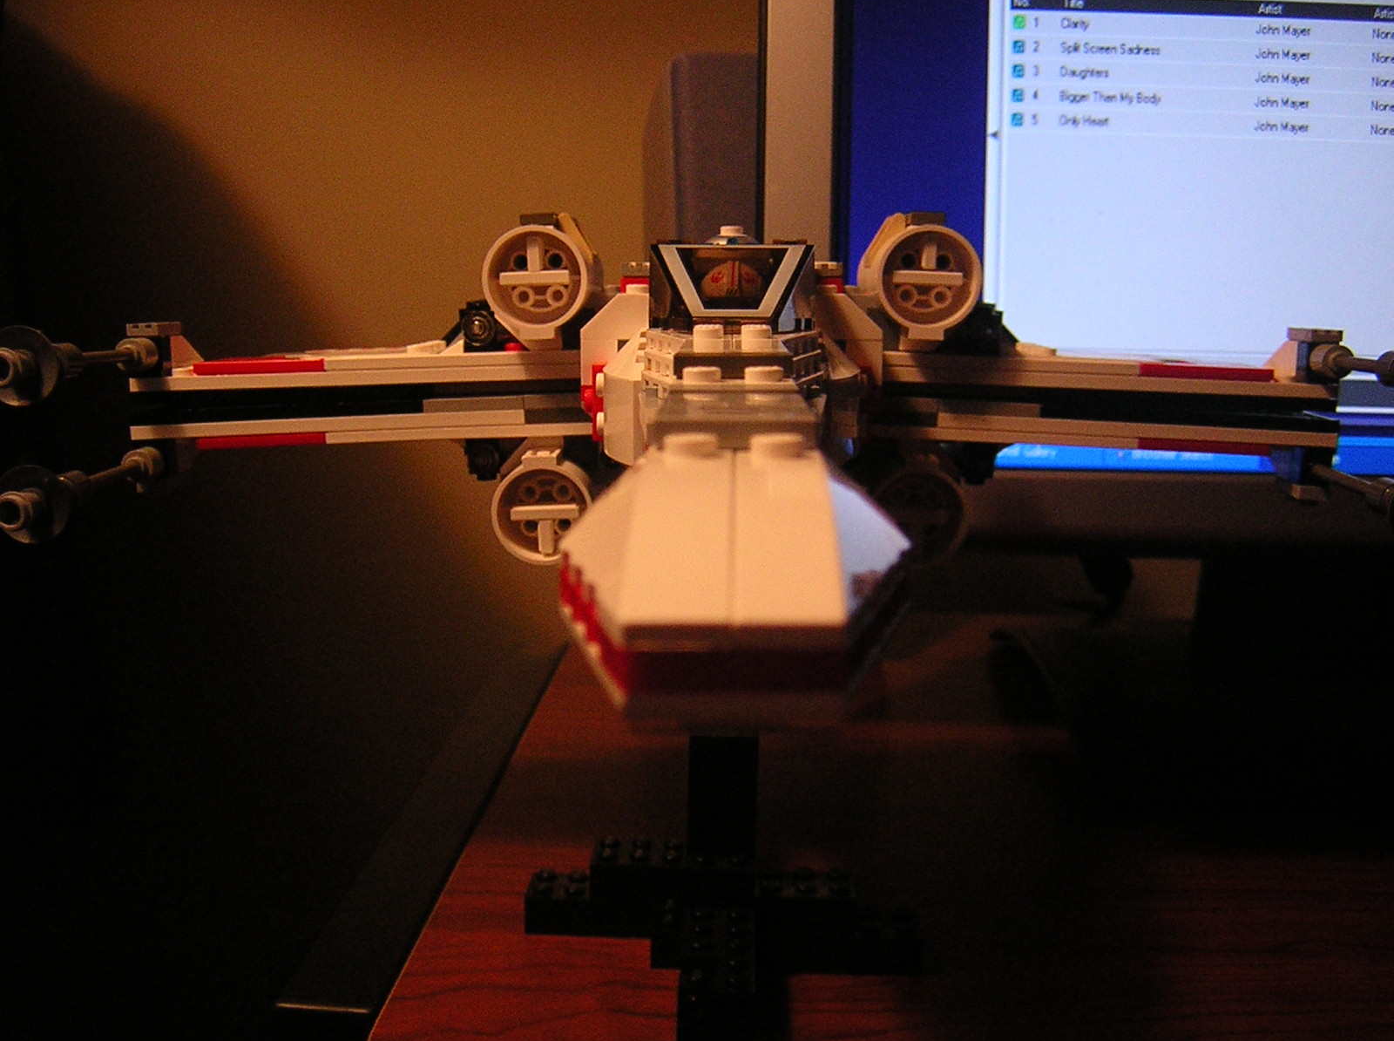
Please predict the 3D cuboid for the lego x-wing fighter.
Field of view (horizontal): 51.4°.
[{"bbox_3d":[0.006,-0.019,0.264,0.298,0.083,0.332,0,9,1],"label":"lego x-wing fighter"}]

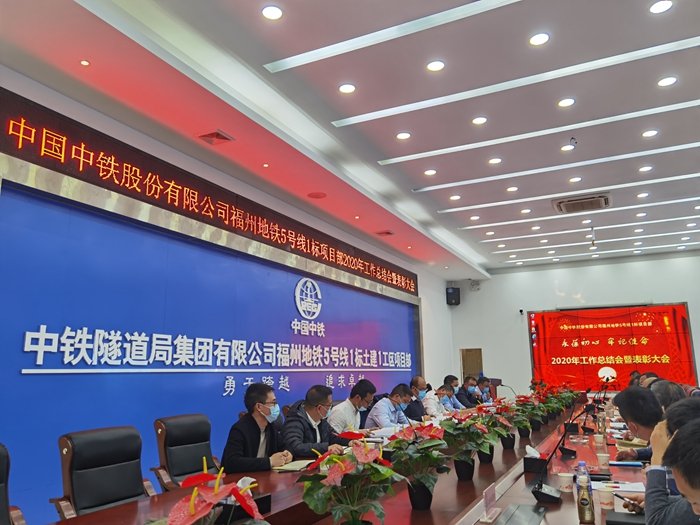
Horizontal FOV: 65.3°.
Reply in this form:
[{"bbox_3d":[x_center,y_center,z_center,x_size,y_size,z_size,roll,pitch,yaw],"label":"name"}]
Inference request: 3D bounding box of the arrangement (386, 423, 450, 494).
[{"bbox_3d":[0.334,0.972,2.696,0.290,0.375,0.300,-1,-11,0],"label":"arrangement"}]

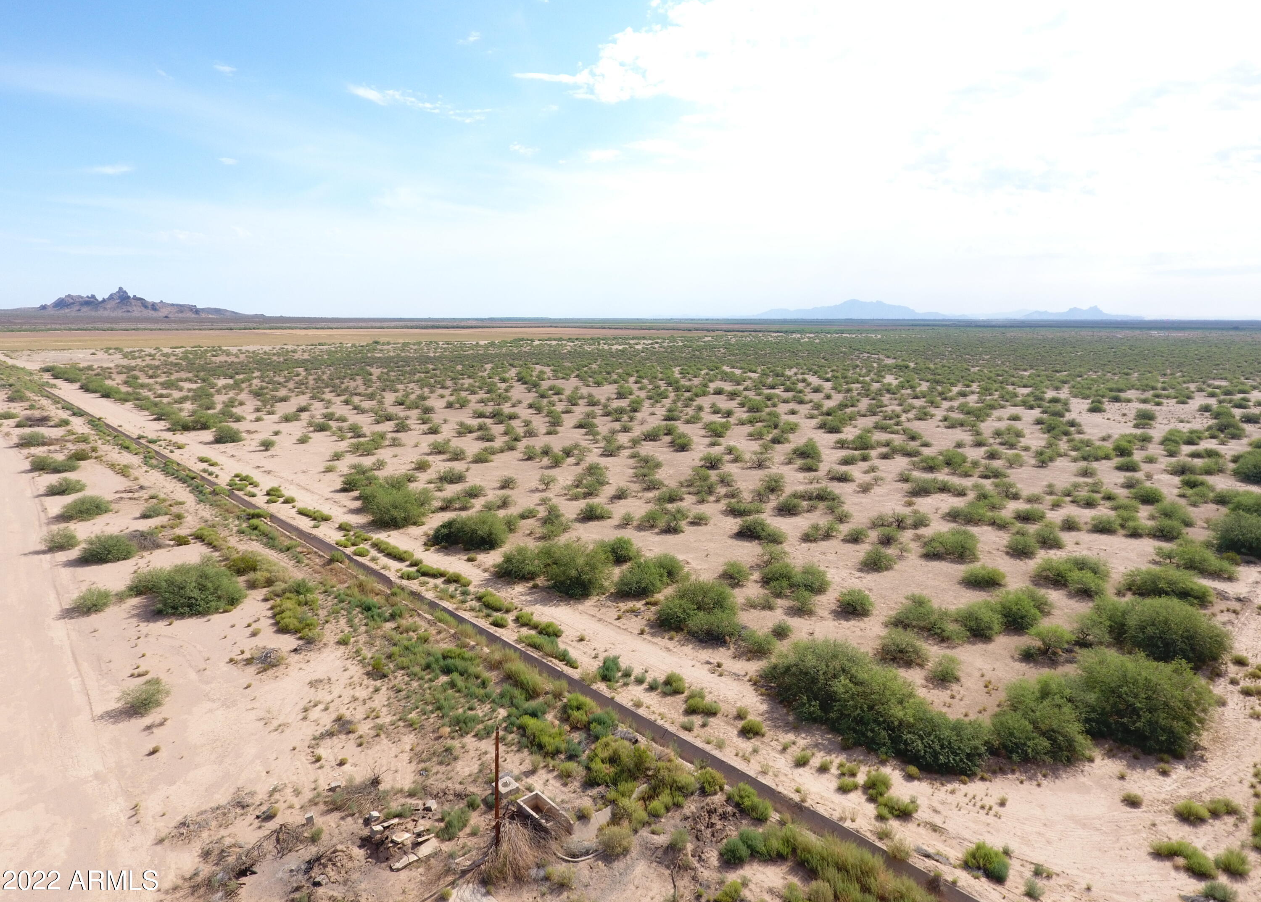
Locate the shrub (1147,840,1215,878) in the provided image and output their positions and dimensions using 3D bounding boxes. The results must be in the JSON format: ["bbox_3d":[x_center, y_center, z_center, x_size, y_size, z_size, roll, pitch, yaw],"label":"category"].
[{"bbox_3d":[18.890,13.902,24.945,1.841,0.776,0.829,9,13,39],"label":"shrub"}]

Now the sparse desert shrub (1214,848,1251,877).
[{"bbox_3d":[17.784,12.079,21.505,0.810,0.615,0.729,10,14,42],"label":"sparse desert shrub"}]

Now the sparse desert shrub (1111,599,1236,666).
[{"bbox_3d":[30.269,9.893,40.981,5.589,2.953,4.918,8,13,37],"label":"sparse desert shrub"}]

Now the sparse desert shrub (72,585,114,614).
[{"bbox_3d":[-29.903,8.182,40.466,1.855,1.376,1.577,-8,13,-37],"label":"sparse desert shrub"}]

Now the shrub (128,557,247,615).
[{"bbox_3d":[-24.917,7.414,41.155,5.738,2.658,3.730,-6,12,-32],"label":"shrub"}]

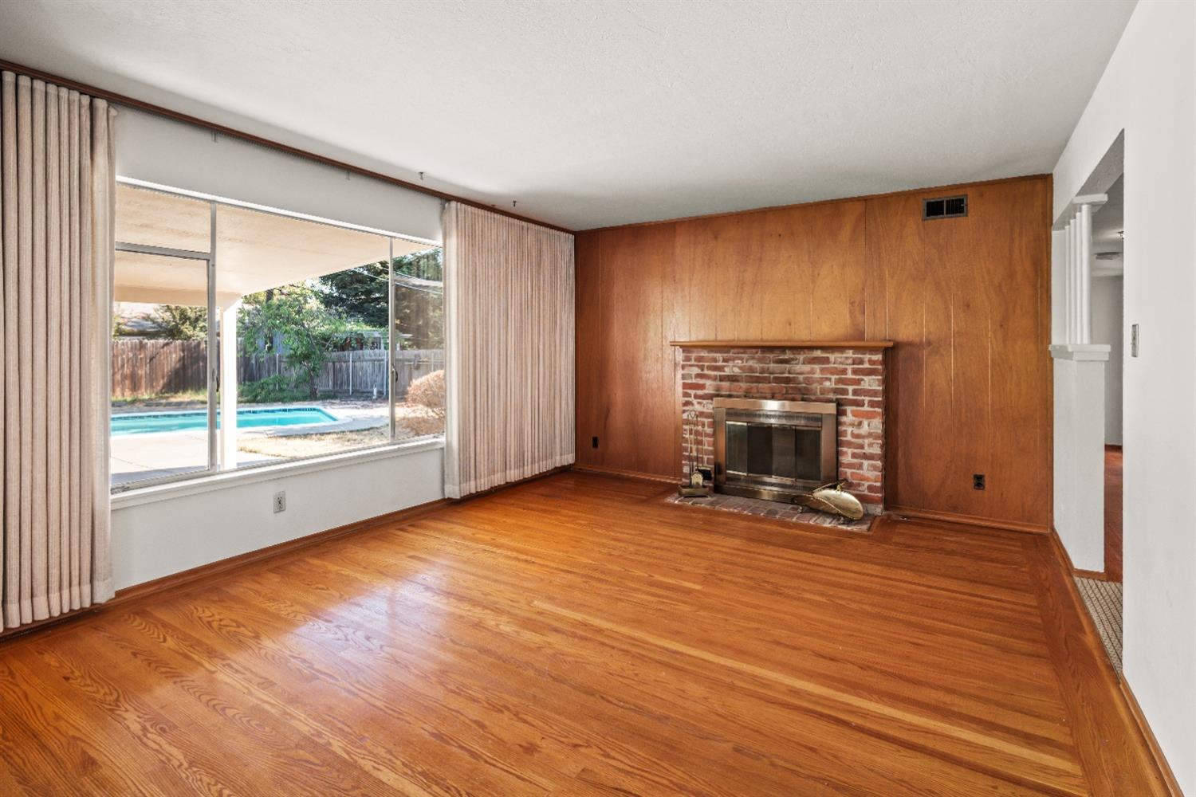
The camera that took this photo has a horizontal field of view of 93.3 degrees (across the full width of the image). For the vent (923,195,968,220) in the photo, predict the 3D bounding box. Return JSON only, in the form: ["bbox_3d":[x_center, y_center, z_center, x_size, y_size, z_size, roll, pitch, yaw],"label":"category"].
[{"bbox_3d":[2.493,-1.369,4.056,0.272,0.153,0.030,2,4,33],"label":"vent"}]

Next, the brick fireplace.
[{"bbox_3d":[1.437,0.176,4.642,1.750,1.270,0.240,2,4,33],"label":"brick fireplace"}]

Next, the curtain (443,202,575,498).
[{"bbox_3d":[-0.693,-0.432,4.997,0.140,2.290,1.640,2,4,33],"label":"curtain"}]

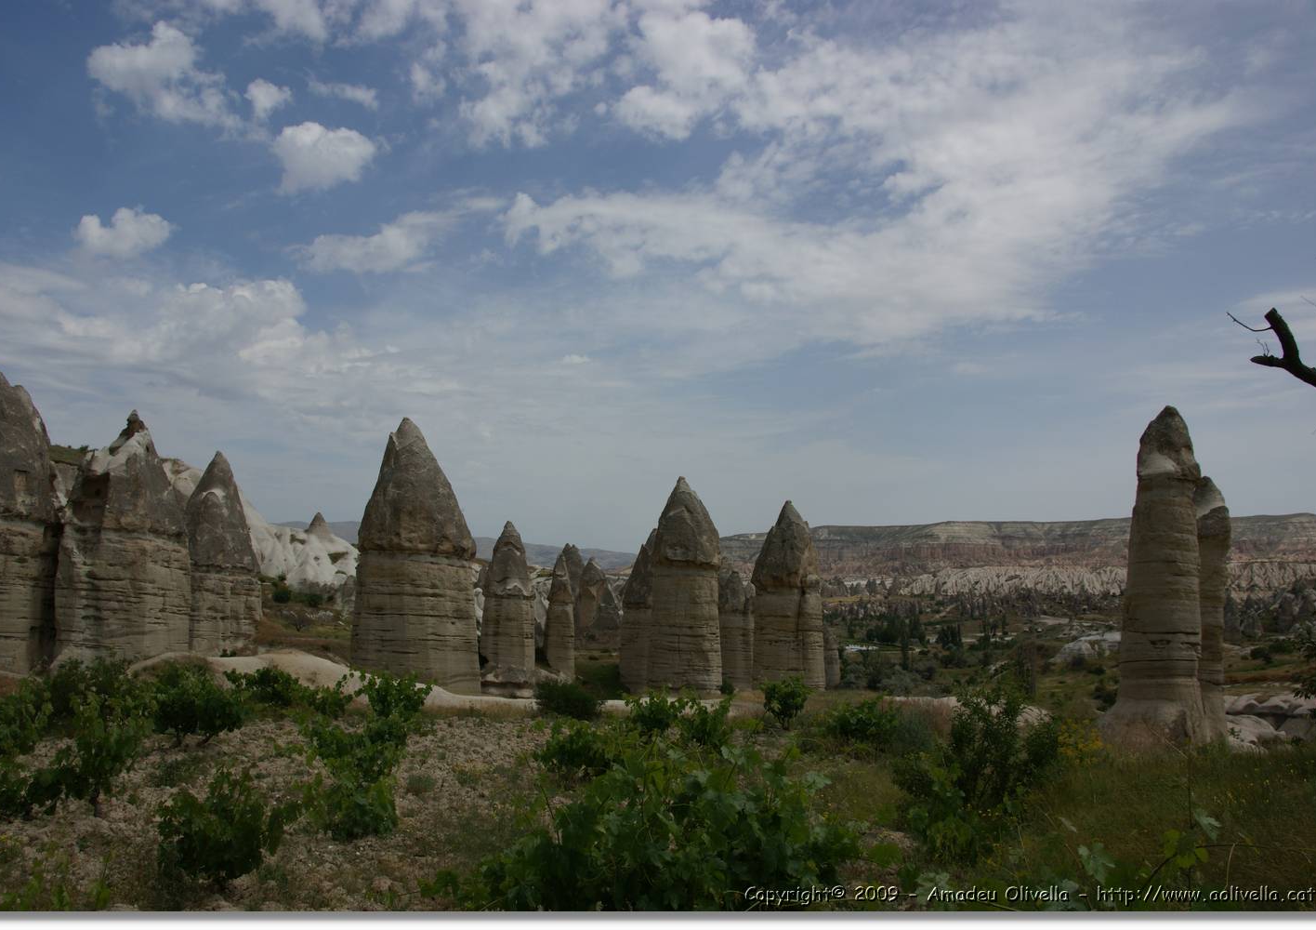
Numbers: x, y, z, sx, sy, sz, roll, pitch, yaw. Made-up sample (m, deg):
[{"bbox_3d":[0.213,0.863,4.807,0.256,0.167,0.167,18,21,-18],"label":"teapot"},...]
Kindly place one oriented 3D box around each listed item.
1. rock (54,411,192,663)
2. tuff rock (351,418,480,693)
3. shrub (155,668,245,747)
[{"bbox_3d":[-24.046,3.355,47.000,5.537,11.394,5.260,3,-7,-27],"label":"rock"},{"bbox_3d":[-10.433,3.915,45.000,5.390,11.837,5.121,1,-6,-13],"label":"tuff rock"},{"bbox_3d":[-5.270,2.763,12.000,0.985,0.898,0.886,3,-7,-23],"label":"shrub"}]

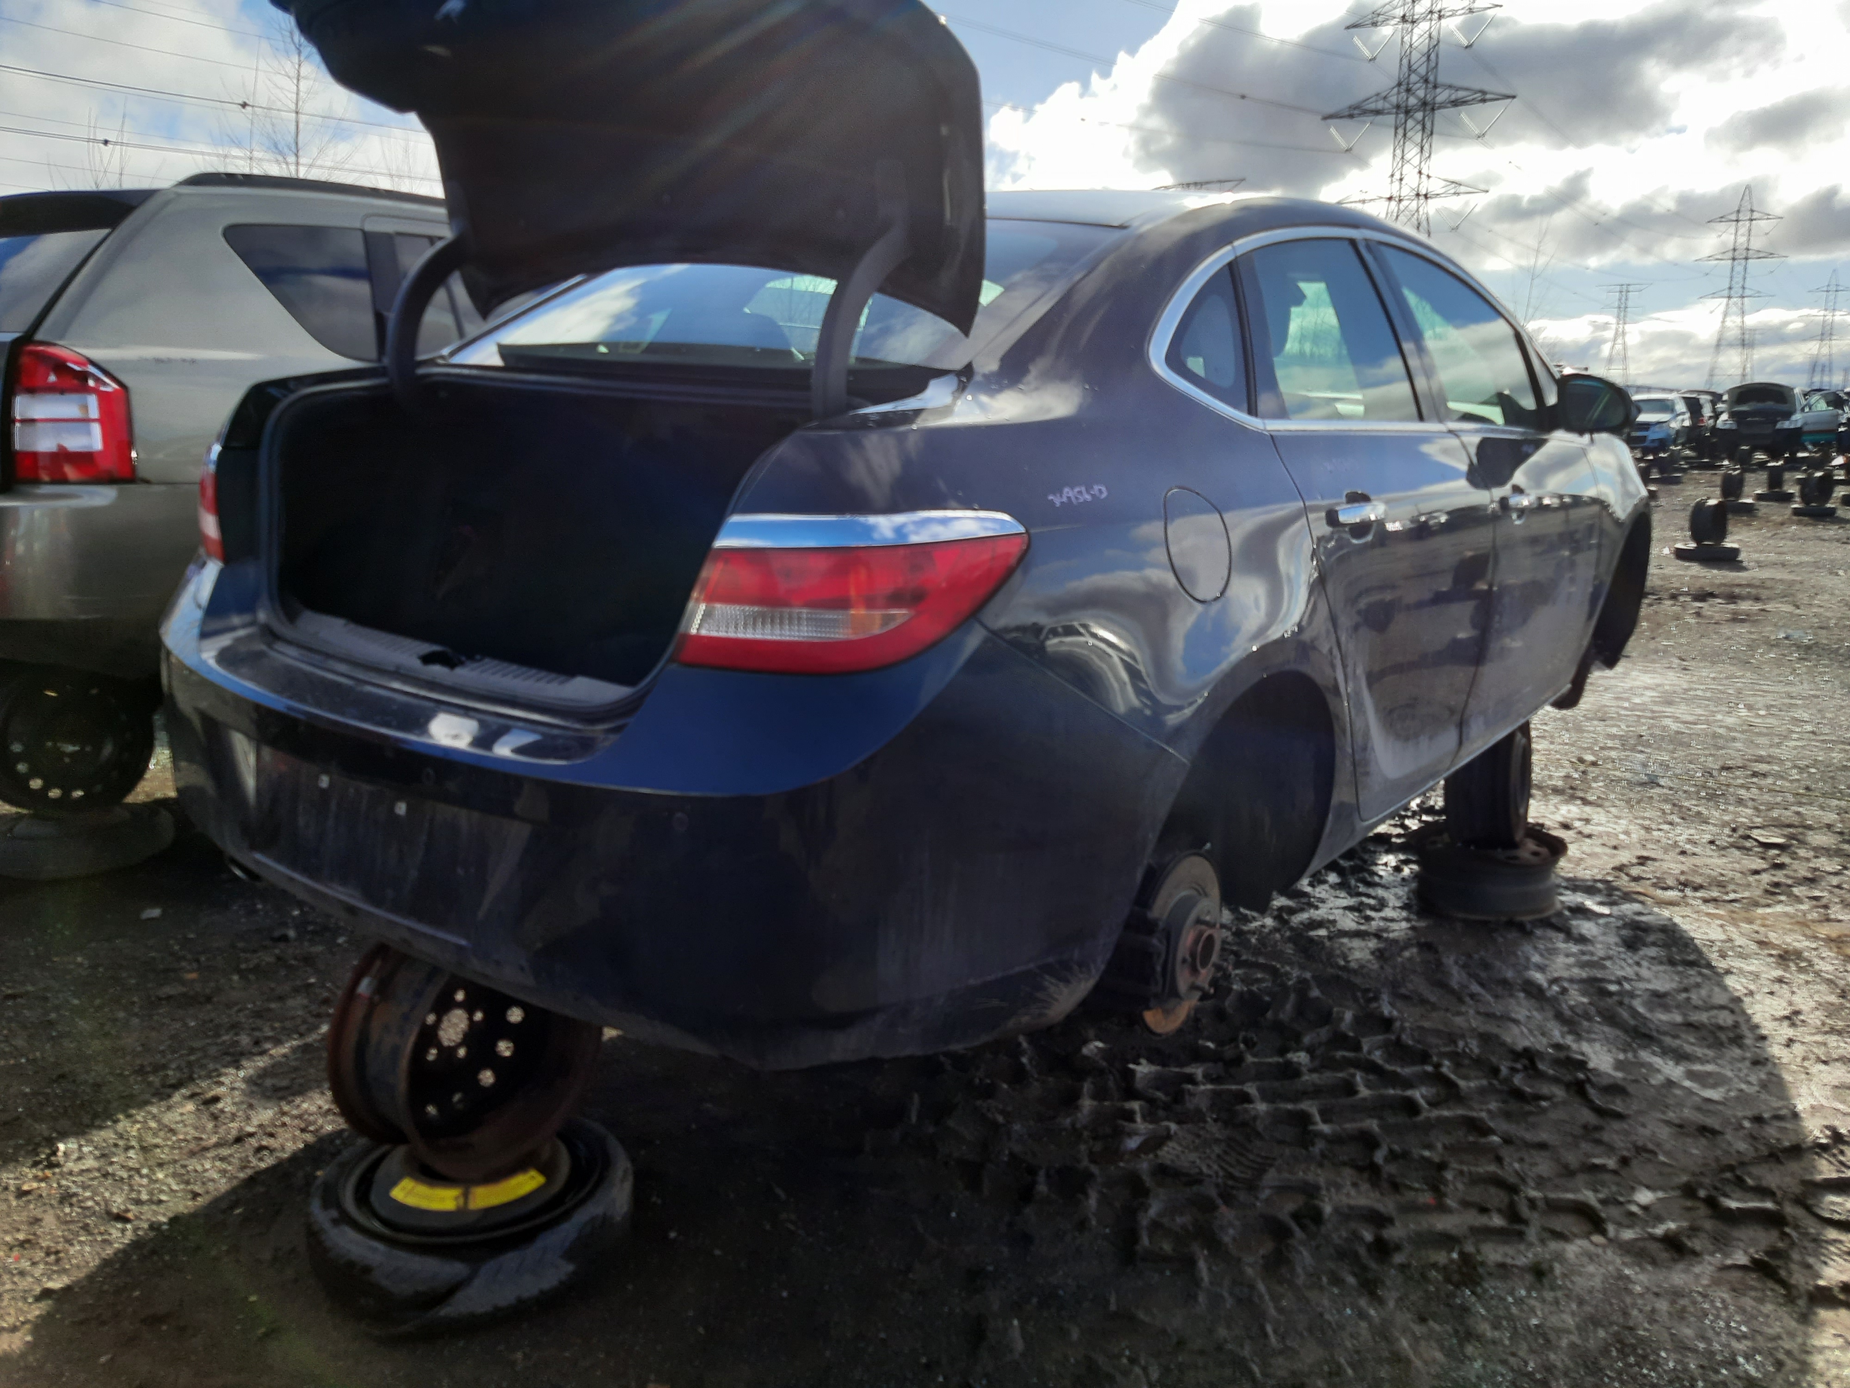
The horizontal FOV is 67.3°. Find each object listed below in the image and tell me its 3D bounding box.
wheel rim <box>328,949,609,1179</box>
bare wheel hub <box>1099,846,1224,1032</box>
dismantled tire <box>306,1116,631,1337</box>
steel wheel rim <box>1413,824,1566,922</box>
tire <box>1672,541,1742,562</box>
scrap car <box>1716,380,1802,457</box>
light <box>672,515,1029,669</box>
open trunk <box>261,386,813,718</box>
[{"bbox_3d":[-0.795,0.607,2.447,0.187,0.440,0.440,8,14,33],"label":"wheel rim"},{"bbox_3d":[0.428,0.430,2.362,0.150,0.295,0.310,12,19,35],"label":"bare wheel hub"},{"bbox_3d":[-0.813,0.940,2.506,0.555,0.120,0.555,0,11,0],"label":"dismantled tire"},{"bbox_3d":[1.757,0.550,4.338,0.430,0.178,0.430,0,11,0],"label":"steel wheel rim"},{"bbox_3d":[8.150,-1.487,14.490,0.605,0.155,0.605,0,11,0],"label":"tire"},{"bbox_3d":[21.839,-7.221,36.168,1.820,1.650,4.600,8,14,33],"label":"scrap car"},{"bbox_3d":[-0.084,-0.119,1.631,0.340,0.195,0.300,12,19,35],"label":"light"},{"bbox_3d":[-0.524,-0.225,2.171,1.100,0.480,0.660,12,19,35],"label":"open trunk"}]

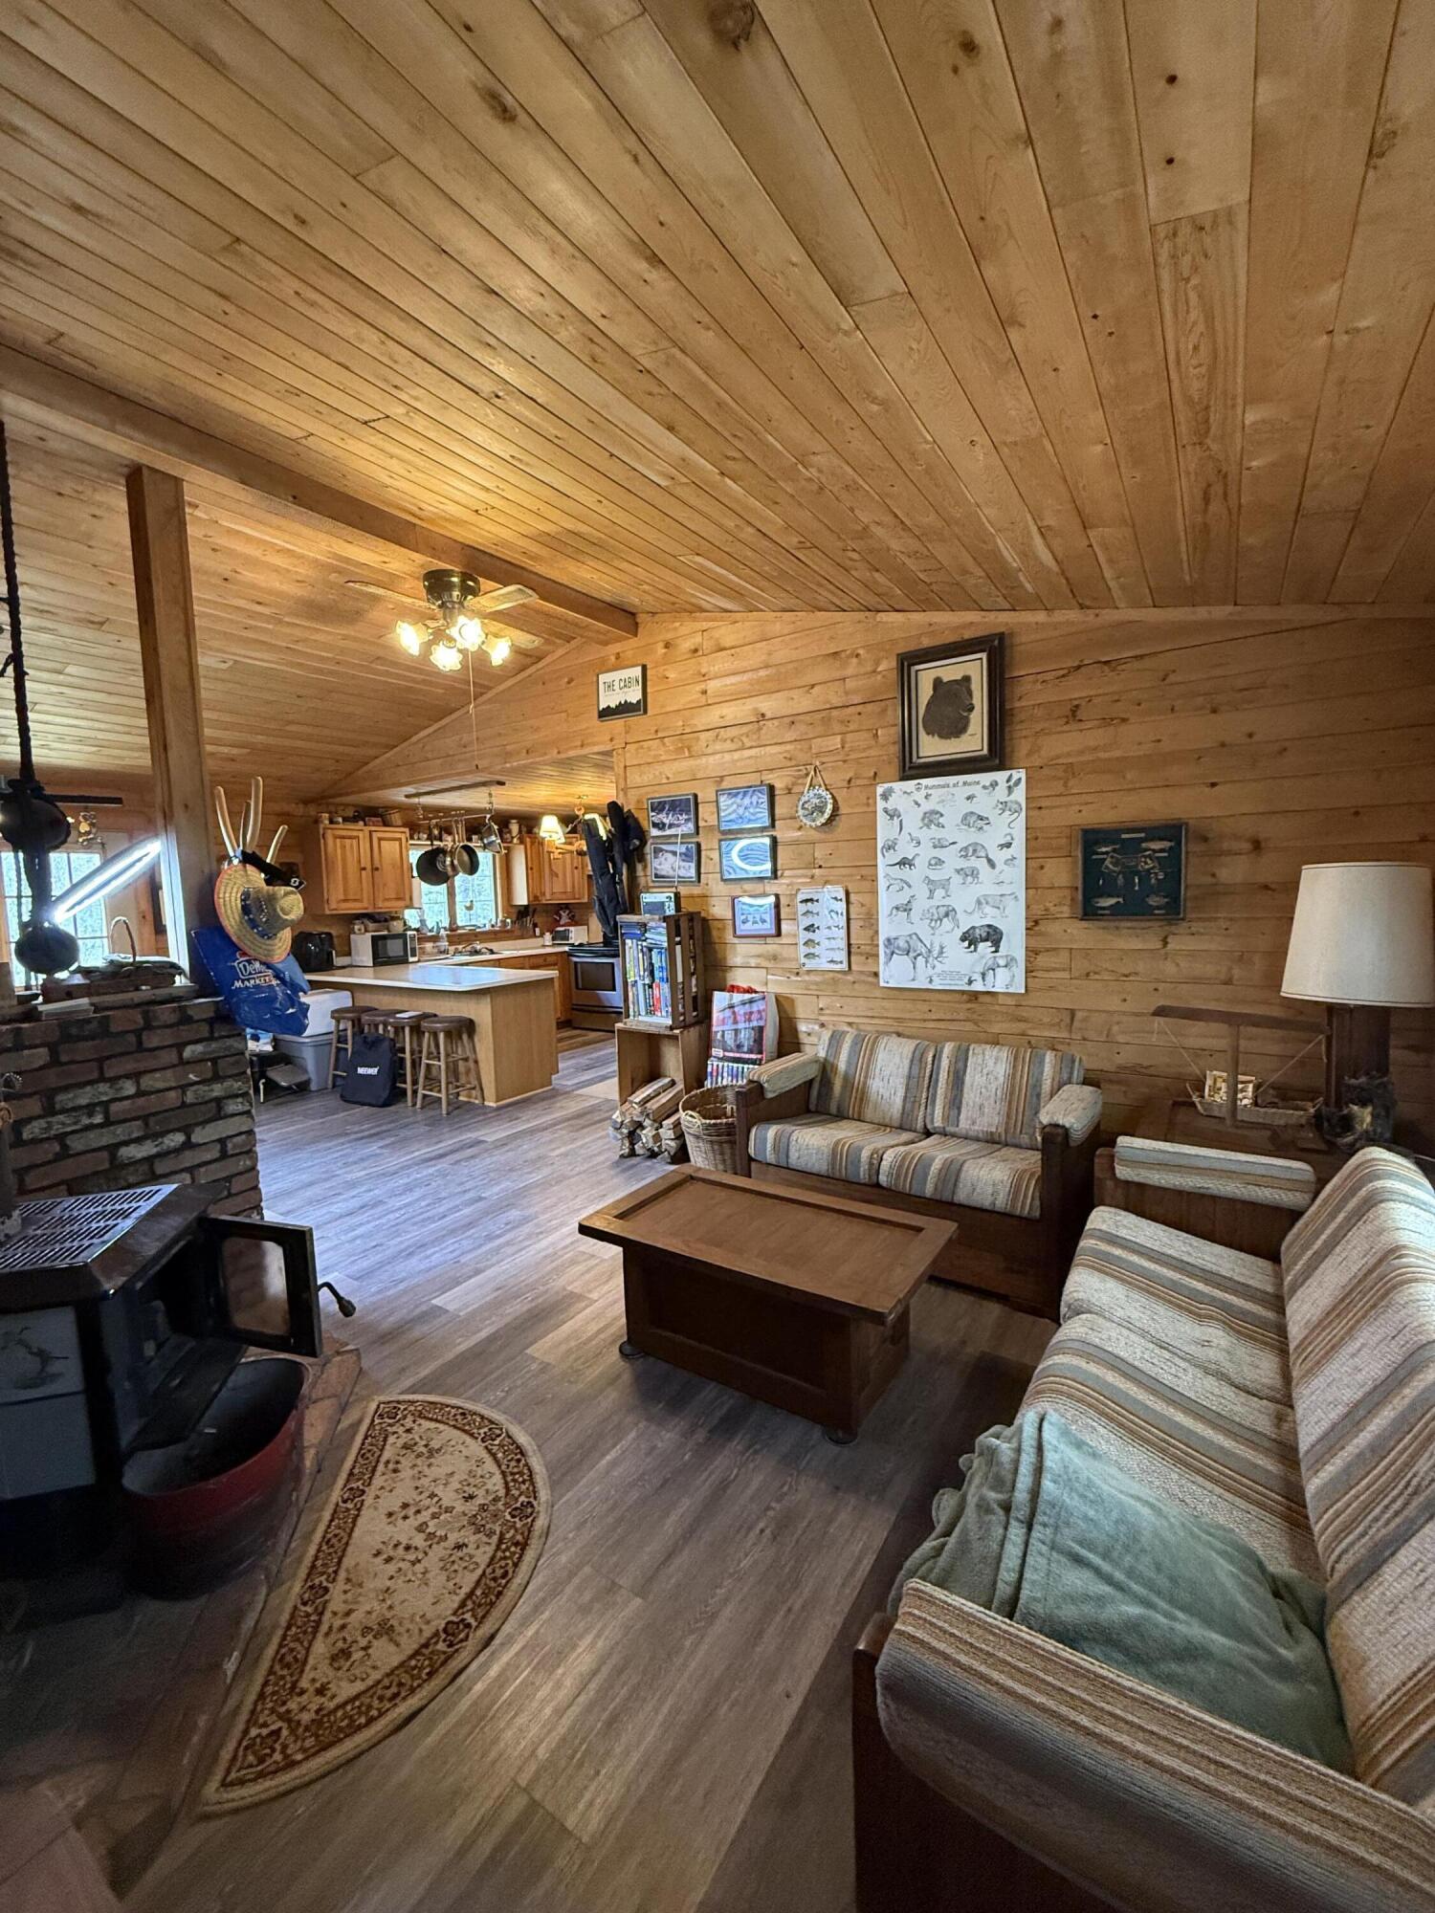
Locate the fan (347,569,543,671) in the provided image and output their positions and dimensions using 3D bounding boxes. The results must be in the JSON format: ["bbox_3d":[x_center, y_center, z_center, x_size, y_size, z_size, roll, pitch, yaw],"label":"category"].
[{"bbox_3d":[-1.343,-1.744,3.959,1.100,0.450,1.100,1,6,33],"label":"fan"}]

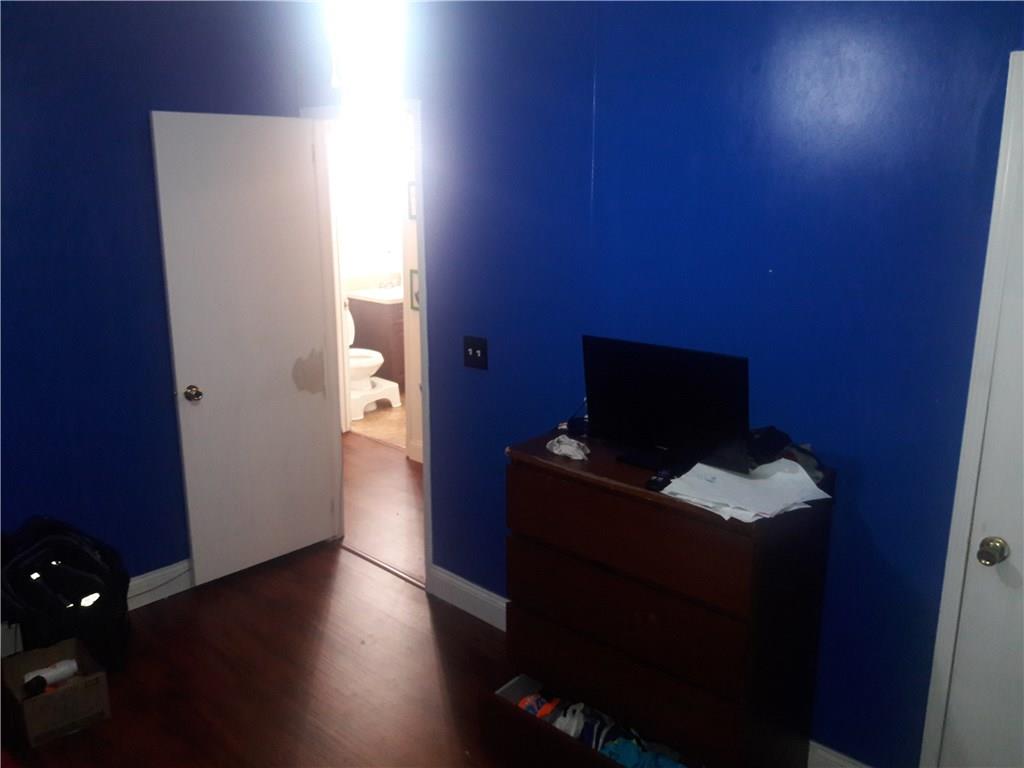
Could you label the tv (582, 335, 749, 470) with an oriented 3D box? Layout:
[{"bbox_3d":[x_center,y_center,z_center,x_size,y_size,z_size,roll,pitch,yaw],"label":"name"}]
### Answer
[{"bbox_3d":[0.440,0.056,2.308,0.513,0.340,0.150,12,18,41],"label":"tv"}]

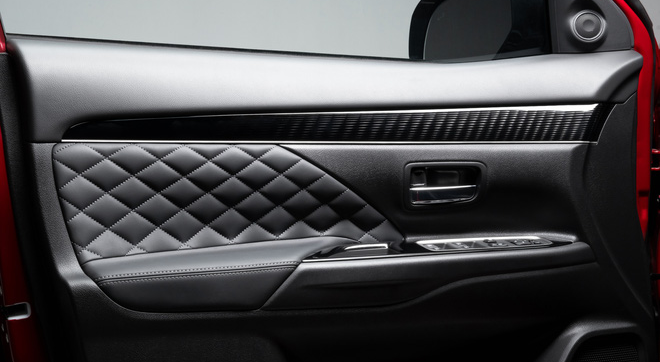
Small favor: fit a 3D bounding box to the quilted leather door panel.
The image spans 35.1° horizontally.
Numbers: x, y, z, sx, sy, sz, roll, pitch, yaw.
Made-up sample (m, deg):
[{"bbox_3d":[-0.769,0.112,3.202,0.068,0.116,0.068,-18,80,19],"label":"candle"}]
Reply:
[{"bbox_3d":[-0.113,0.053,1.396,0.495,0.200,0.105,-1,10,-23],"label":"quilted leather door panel"}]

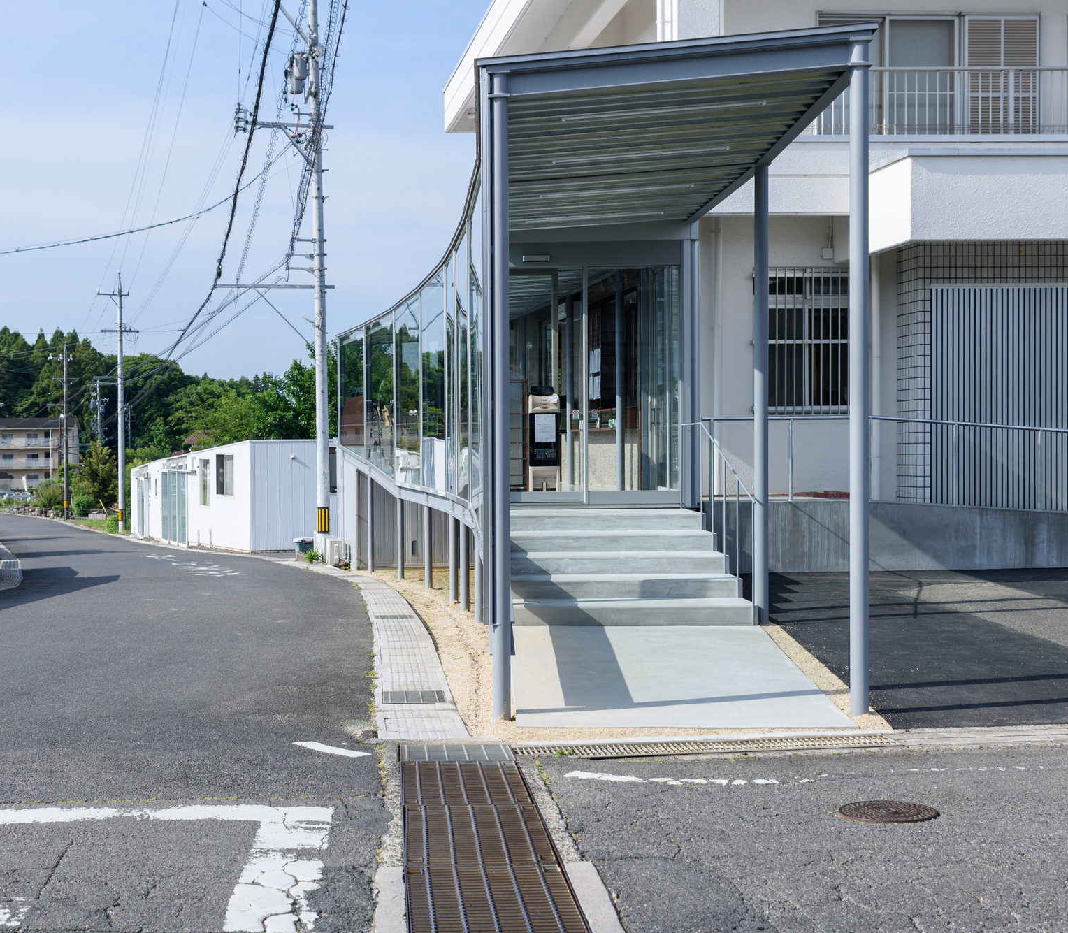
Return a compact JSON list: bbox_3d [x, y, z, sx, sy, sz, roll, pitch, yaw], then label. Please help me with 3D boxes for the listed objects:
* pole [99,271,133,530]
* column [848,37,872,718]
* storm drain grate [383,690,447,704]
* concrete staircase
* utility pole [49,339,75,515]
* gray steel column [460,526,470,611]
[{"bbox_3d":[-20.289,-3.055,68.000,1.720,12.650,0.500,-1,1,-23],"label":"pole"},{"bbox_3d":[1.966,-0.540,8.450,0.120,4.100,0.120,0,1,0],"label":"column"},{"bbox_3d":[-0.790,1.512,9.150,0.420,0.040,0.500,-1,-1,0],"label":"storm drain grate"},{"bbox_3d":[0.820,0.883,12.750,2.020,0.775,3.000,0,1,0],"label":"concrete staircase"},{"bbox_3d":[-33.067,-2.527,98.000,1.800,12.200,0.500,-1,1,-27],"label":"utility pole"},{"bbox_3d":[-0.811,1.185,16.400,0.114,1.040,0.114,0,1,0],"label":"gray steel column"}]

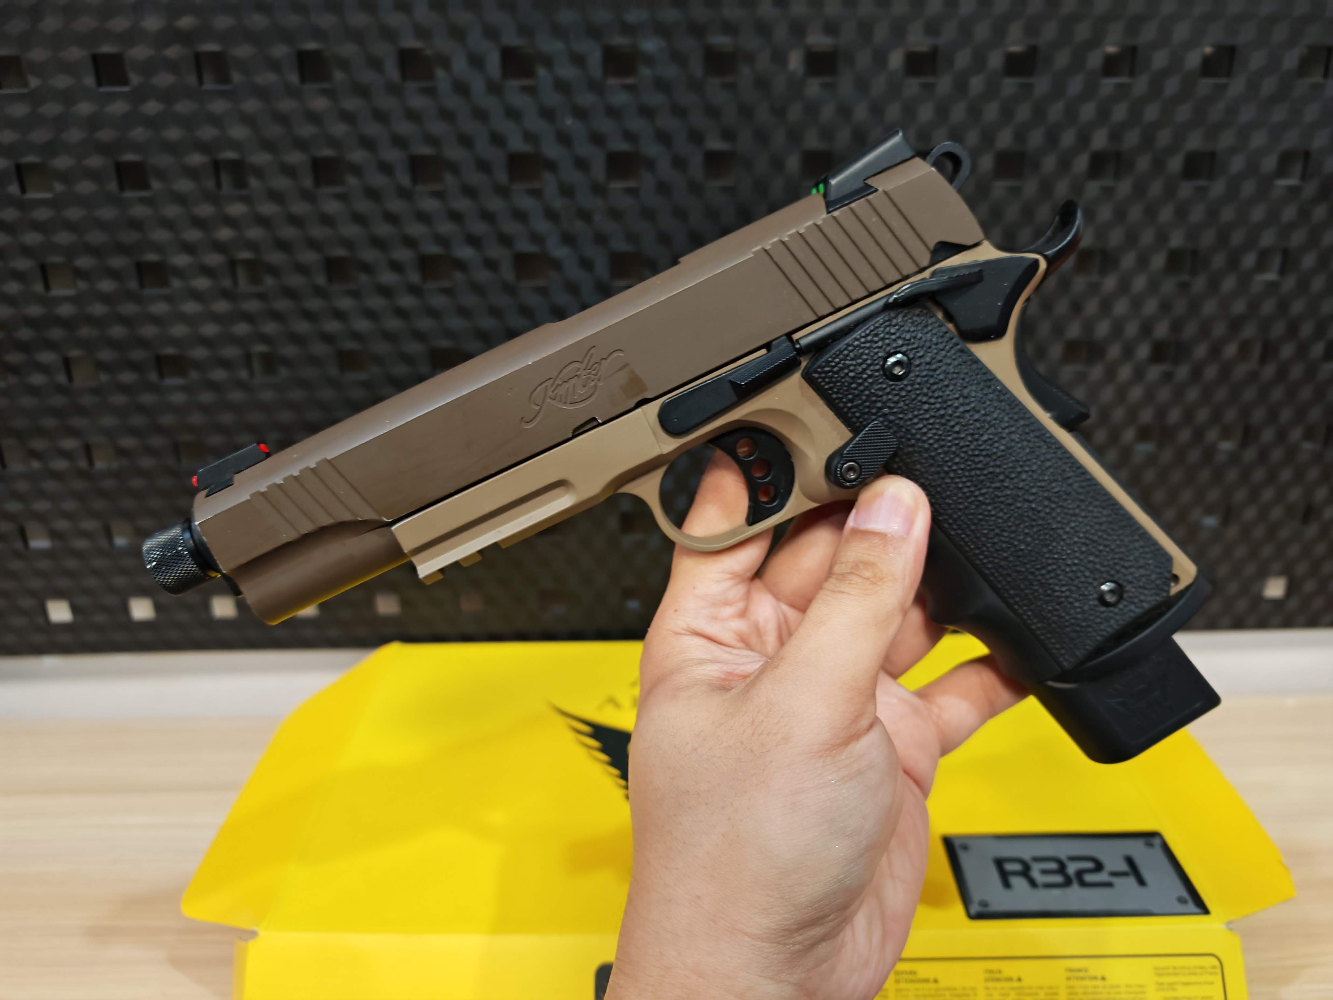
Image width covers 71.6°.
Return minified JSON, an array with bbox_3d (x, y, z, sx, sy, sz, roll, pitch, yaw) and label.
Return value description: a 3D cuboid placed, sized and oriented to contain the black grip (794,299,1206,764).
[{"bbox_3d":[0.087,0.008,0.239,0.057,0.138,0.034,-45,10,5],"label":"black grip"}]

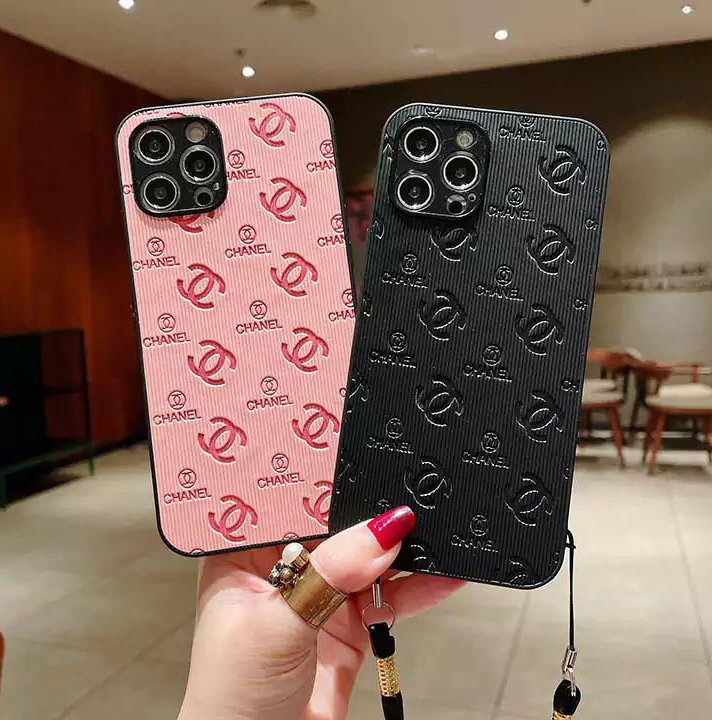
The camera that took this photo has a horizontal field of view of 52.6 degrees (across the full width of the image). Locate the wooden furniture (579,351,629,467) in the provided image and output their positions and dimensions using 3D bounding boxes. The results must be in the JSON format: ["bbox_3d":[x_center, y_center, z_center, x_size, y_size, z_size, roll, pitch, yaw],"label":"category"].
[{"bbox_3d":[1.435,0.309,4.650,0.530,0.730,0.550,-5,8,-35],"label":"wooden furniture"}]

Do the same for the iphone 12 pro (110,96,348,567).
[{"bbox_3d":[-0.039,-0.015,0.264,0.080,0.161,0.012,-8,-4,-4],"label":"iphone 12 pro"}]

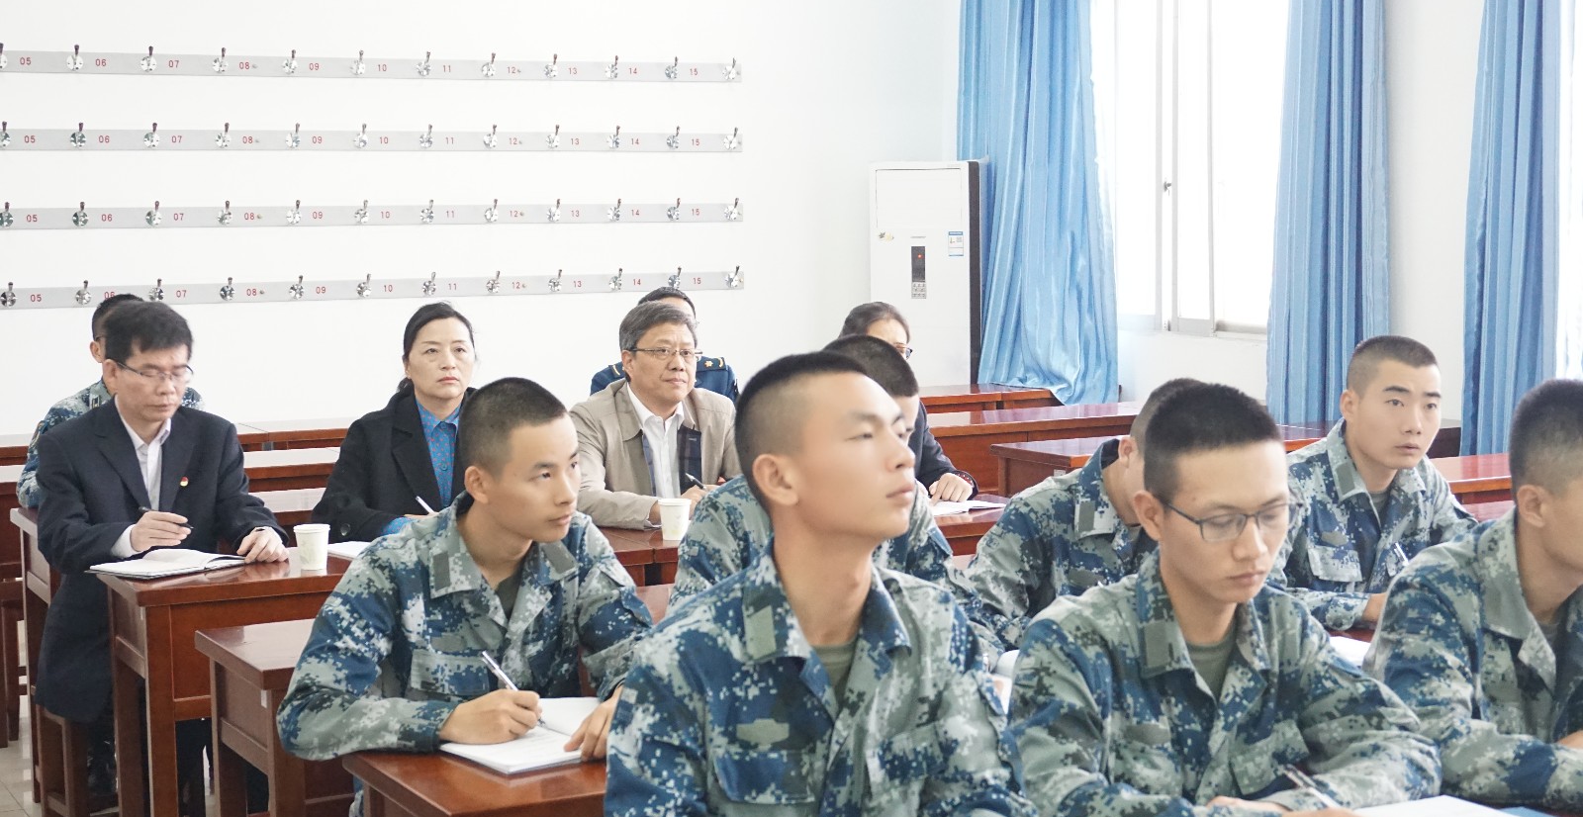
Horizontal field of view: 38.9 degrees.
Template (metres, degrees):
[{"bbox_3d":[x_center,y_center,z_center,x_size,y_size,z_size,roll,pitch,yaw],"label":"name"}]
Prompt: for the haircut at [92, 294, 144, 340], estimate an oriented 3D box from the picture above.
[{"bbox_3d":[-1.926,-0.263,6.422,0.170,0.140,0.200,-3,5,-29],"label":"haircut"}]

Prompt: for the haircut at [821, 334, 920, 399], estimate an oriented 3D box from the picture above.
[{"bbox_3d":[0.128,-0.052,3.650,0.165,0.150,0.190,-4,21,-33],"label":"haircut"}]

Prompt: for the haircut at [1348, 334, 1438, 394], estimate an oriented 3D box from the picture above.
[{"bbox_3d":[1.168,-0.078,4.350,0.170,0.127,0.200,-3,5,-29],"label":"haircut"}]

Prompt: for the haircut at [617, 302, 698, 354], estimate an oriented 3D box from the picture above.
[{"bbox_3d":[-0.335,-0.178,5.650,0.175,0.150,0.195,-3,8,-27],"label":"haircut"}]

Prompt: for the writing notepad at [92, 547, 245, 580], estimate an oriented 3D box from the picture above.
[{"bbox_3d":[-1.392,0.341,5.025,0.210,0.030,0.295,2,6,35],"label":"writing notepad"}]

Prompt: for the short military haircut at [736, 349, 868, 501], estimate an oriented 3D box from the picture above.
[{"bbox_3d":[0.020,0.022,2.630,0.185,0.165,0.160,-7,0,35],"label":"short military haircut"}]

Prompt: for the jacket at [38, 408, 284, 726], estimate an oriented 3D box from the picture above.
[{"bbox_3d":[-1.486,0.354,5.228,0.535,0.730,0.570,-3,5,-29],"label":"jacket"}]

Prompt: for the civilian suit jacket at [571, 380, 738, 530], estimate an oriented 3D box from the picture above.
[{"bbox_3d":[-0.339,0.242,5.867,0.560,0.630,0.600,-3,5,-29],"label":"civilian suit jacket"}]

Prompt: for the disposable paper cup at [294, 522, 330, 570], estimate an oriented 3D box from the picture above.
[{"bbox_3d":[-1.036,0.302,4.836,0.078,0.088,0.078,-1,5,0],"label":"disposable paper cup"}]

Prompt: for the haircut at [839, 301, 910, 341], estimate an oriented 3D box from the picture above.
[{"bbox_3d":[0.215,-0.200,5.950,0.170,0.170,0.210,-5,7,-42],"label":"haircut"}]

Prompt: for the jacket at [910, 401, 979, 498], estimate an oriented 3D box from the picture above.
[{"bbox_3d":[0.211,0.239,5.957,0.520,0.620,0.440,-3,6,-28],"label":"jacket"}]

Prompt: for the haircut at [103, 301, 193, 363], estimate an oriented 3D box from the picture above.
[{"bbox_3d":[-1.419,-0.153,4.950,0.175,0.150,0.195,-4,20,-36],"label":"haircut"}]

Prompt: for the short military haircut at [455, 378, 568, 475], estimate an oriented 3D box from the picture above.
[{"bbox_3d":[-0.425,0.024,3.400,0.190,0.140,0.160,4,7,44],"label":"short military haircut"}]

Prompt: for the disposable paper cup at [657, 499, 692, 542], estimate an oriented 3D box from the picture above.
[{"bbox_3d":[-0.273,0.260,5.226,0.078,0.088,0.078,-1,5,0],"label":"disposable paper cup"}]

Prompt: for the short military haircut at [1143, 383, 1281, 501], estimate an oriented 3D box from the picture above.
[{"bbox_3d":[0.507,0.043,2.700,0.165,0.145,0.190,-3,21,-29],"label":"short military haircut"}]

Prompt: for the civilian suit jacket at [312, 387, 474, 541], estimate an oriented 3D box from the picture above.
[{"bbox_3d":[-0.857,0.255,5.503,0.550,0.620,0.420,-2,5,-20],"label":"civilian suit jacket"}]

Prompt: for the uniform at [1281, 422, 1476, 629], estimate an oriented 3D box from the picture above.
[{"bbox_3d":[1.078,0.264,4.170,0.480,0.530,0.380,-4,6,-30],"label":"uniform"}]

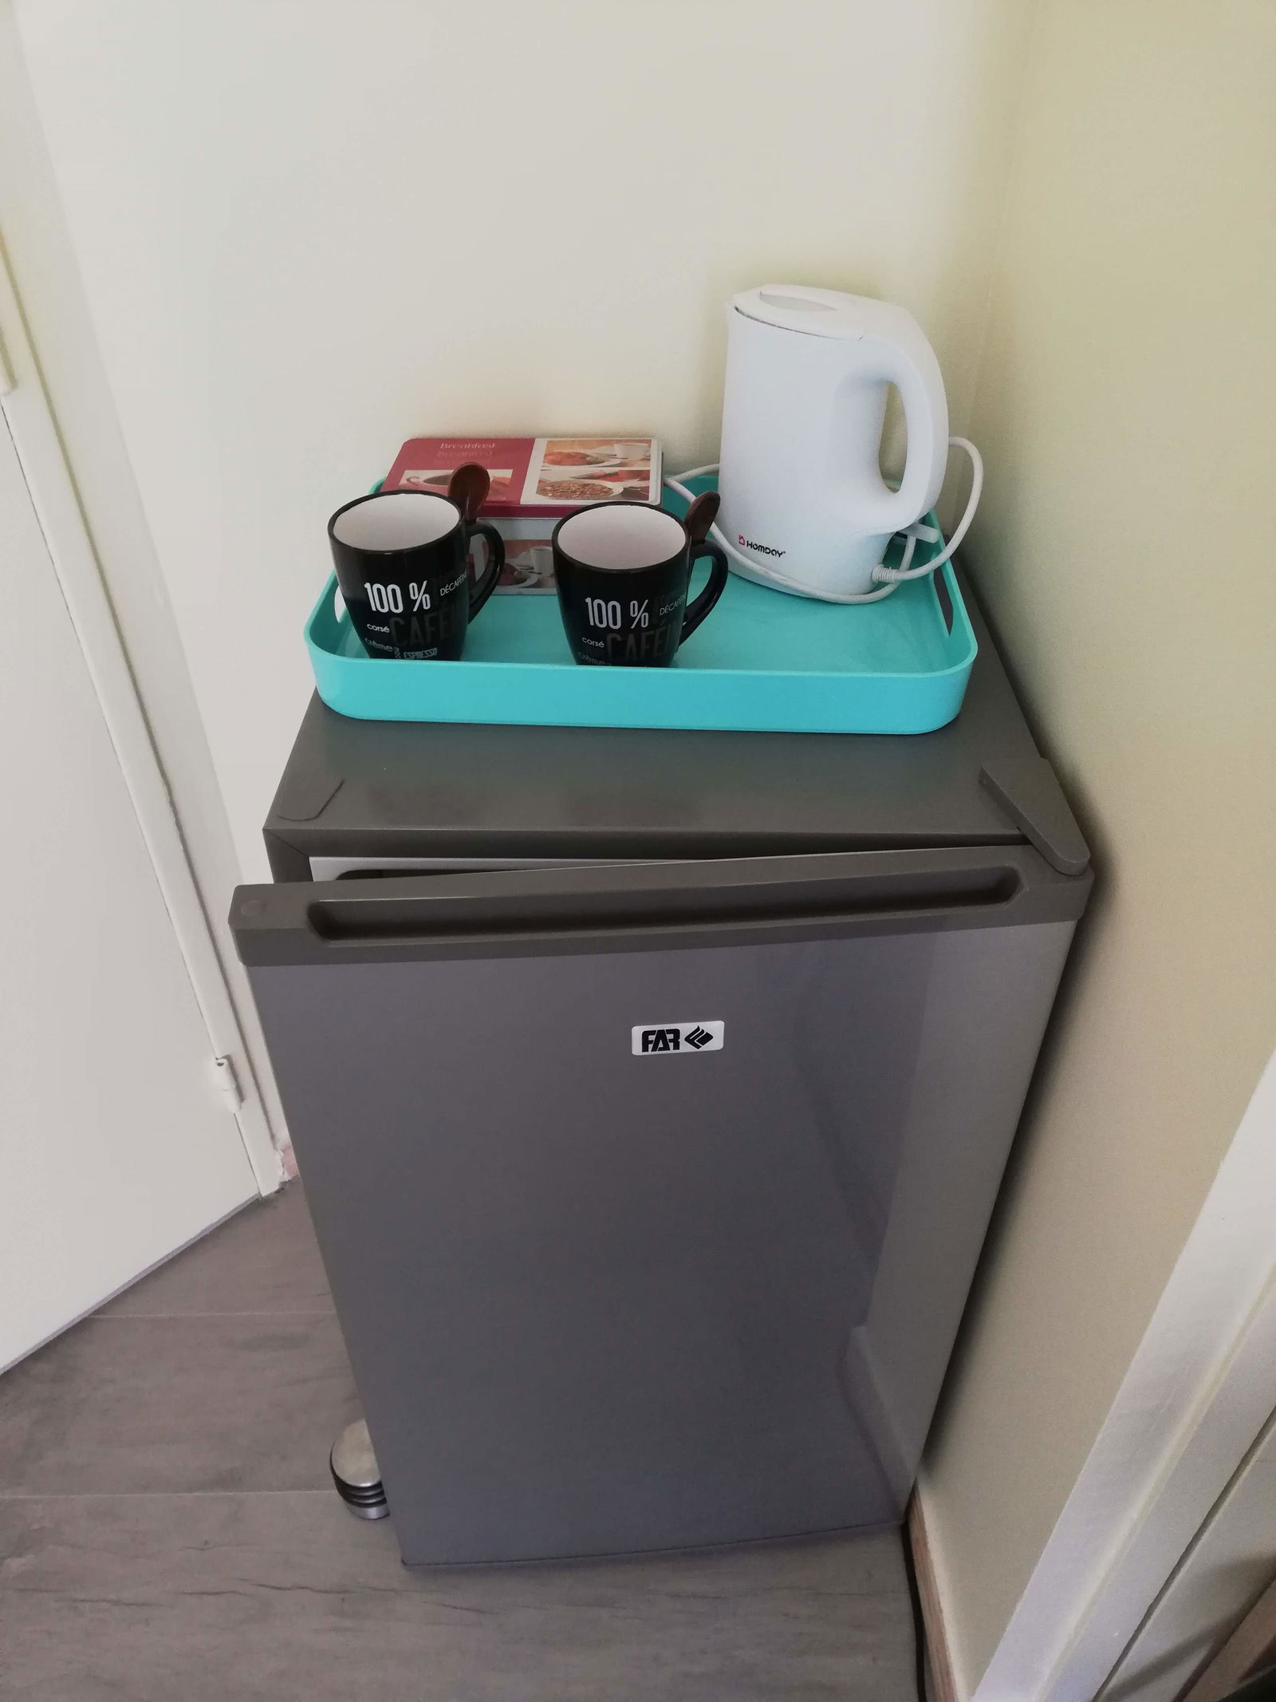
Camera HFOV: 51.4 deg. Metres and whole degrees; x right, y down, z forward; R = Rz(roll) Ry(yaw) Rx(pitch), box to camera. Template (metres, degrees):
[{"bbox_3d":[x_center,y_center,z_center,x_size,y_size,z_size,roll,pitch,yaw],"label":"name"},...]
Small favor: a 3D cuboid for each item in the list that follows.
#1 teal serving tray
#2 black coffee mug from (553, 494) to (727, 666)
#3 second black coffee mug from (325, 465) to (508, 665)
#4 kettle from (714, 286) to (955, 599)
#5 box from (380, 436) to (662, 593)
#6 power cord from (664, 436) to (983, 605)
[{"bbox_3d":[0.004,-0.194,0.978,0.447,0.044,0.303,2,39,2],"label":"teal serving tray"},{"bbox_3d":[0.002,-0.171,0.876,0.117,0.130,0.089,-7,40,-9],"label":"black coffee mug"},{"bbox_3d":[-0.144,-0.183,0.891,0.117,0.130,0.089,-7,40,-9],"label":"second black coffee mug"},{"bbox_3d":[0.142,-0.304,0.980,0.172,0.206,0.095,22,44,24],"label":"kettle"},{"bbox_3d":[-0.084,-0.261,1.032,0.205,0.073,0.124,1,39,1],"label":"box"},{"bbox_3d":[0.140,-0.266,1.016,0.240,0.103,0.142,0,39,0],"label":"power cord"}]

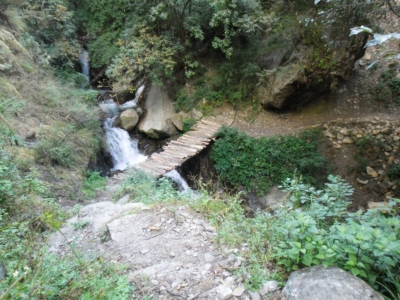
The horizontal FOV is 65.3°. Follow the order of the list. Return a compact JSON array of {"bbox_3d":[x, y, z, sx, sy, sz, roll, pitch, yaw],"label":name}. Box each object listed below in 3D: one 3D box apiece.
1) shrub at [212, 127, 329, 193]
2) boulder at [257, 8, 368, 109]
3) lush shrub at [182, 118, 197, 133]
[{"bbox_3d":[1.805,0.262,8.600,3.000,1.650,1.200,2,20,5],"label":"shrub"},{"bbox_3d":[3.857,-3.332,11.300,3.400,3.000,2.700,3,20,9],"label":"boulder"},{"bbox_3d":[-0.330,-0.770,9.800,0.420,0.400,0.380,0,20,0],"label":"lush shrub"}]

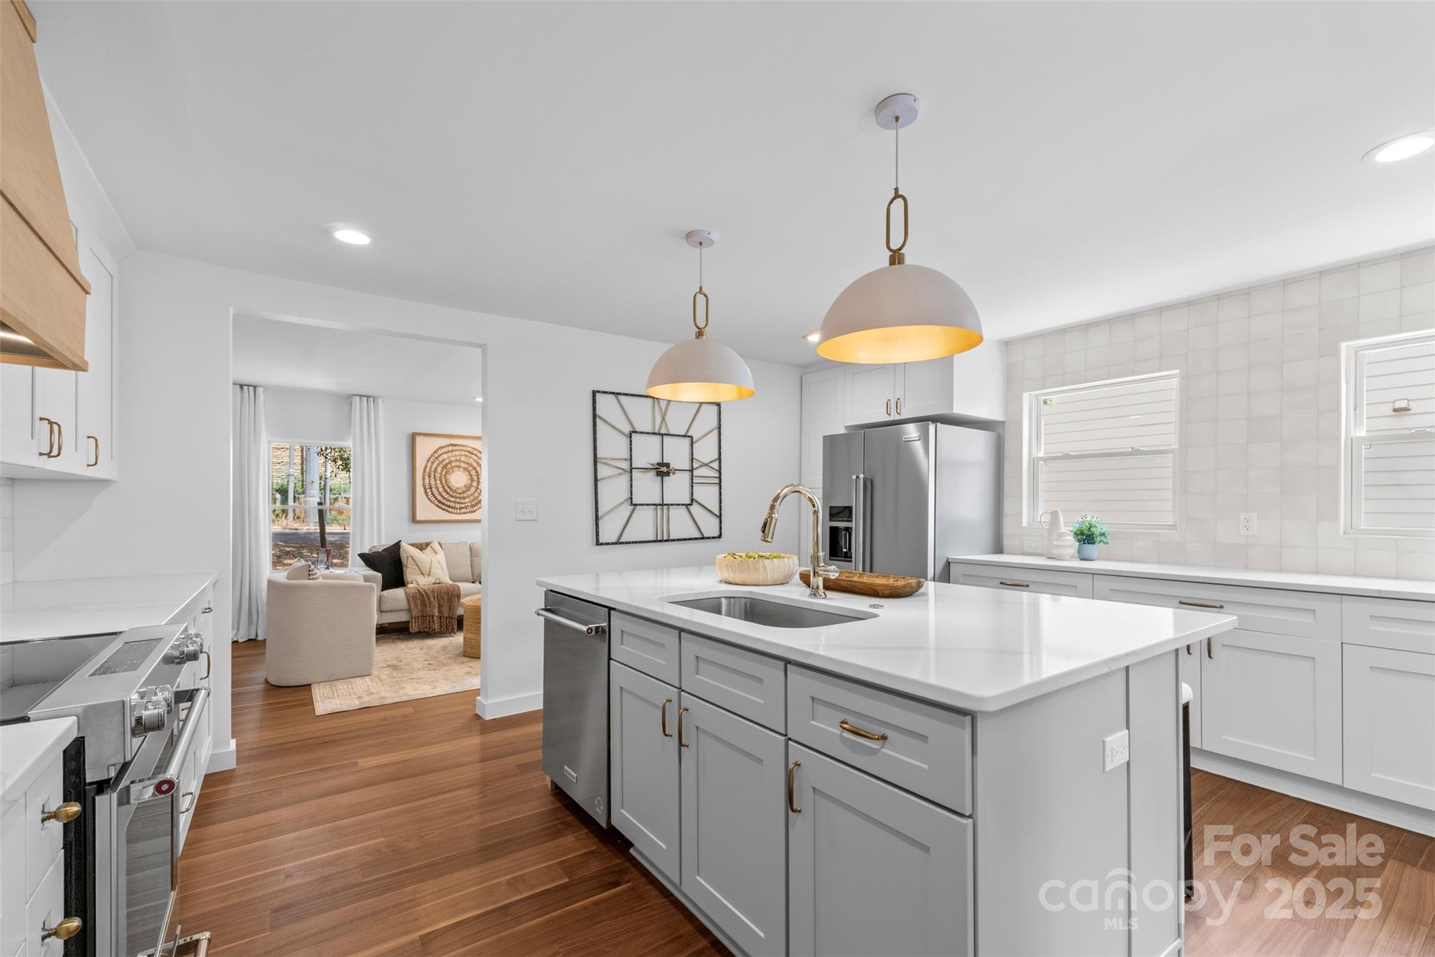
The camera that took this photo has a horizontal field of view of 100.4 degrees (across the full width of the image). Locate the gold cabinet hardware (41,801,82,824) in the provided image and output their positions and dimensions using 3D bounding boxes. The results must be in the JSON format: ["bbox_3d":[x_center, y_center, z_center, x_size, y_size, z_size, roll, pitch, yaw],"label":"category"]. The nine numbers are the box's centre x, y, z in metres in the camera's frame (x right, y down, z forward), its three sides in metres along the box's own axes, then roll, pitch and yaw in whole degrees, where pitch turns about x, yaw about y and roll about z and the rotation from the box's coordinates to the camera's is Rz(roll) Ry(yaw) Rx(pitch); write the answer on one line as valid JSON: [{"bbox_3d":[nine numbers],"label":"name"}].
[{"bbox_3d":[-1.011,0.514,0.920,0.042,0.030,0.030,2,-3,-36],"label":"gold cabinet hardware"}]

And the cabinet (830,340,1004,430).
[{"bbox_3d":[1.539,-0.681,4.524,0.640,0.550,0.950,2,-3,-36],"label":"cabinet"}]

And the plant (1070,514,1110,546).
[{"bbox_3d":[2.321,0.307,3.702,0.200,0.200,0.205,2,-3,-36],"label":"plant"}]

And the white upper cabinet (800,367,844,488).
[{"bbox_3d":[1.116,-0.404,5.101,0.640,0.990,0.490,2,-3,-36],"label":"white upper cabinet"}]

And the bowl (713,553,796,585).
[{"bbox_3d":[0.165,0.388,2.591,0.360,0.118,0.360,0,-3,0],"label":"bowl"}]

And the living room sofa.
[{"bbox_3d":[-2.634,1.126,6.378,2.200,0.850,0.900,2,-3,-36],"label":"living room sofa"}]

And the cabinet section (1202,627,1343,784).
[{"bbox_3d":[2.598,0.969,2.755,0.520,0.575,0.455,1,-2,-37],"label":"cabinet section"}]

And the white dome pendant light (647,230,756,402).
[{"bbox_3d":[-0.072,-0.708,2.588,0.462,0.705,0.462,0,-3,0],"label":"white dome pendant light"}]

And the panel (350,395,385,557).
[{"bbox_3d":[-3.651,0.352,6.232,0.320,2.380,0.120,2,-3,-36],"label":"panel"}]

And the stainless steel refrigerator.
[{"bbox_3d":[1.350,0.560,4.209,0.880,1.780,0.910,2,-3,-36],"label":"stainless steel refrigerator"}]

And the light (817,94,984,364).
[{"bbox_3d":[0.521,-0.746,1.756,0.462,0.705,0.462,0,-3,0],"label":"light"}]

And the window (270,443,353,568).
[{"bbox_3d":[-4.106,0.290,6.043,0.730,1.310,0.090,2,-3,-36],"label":"window"}]

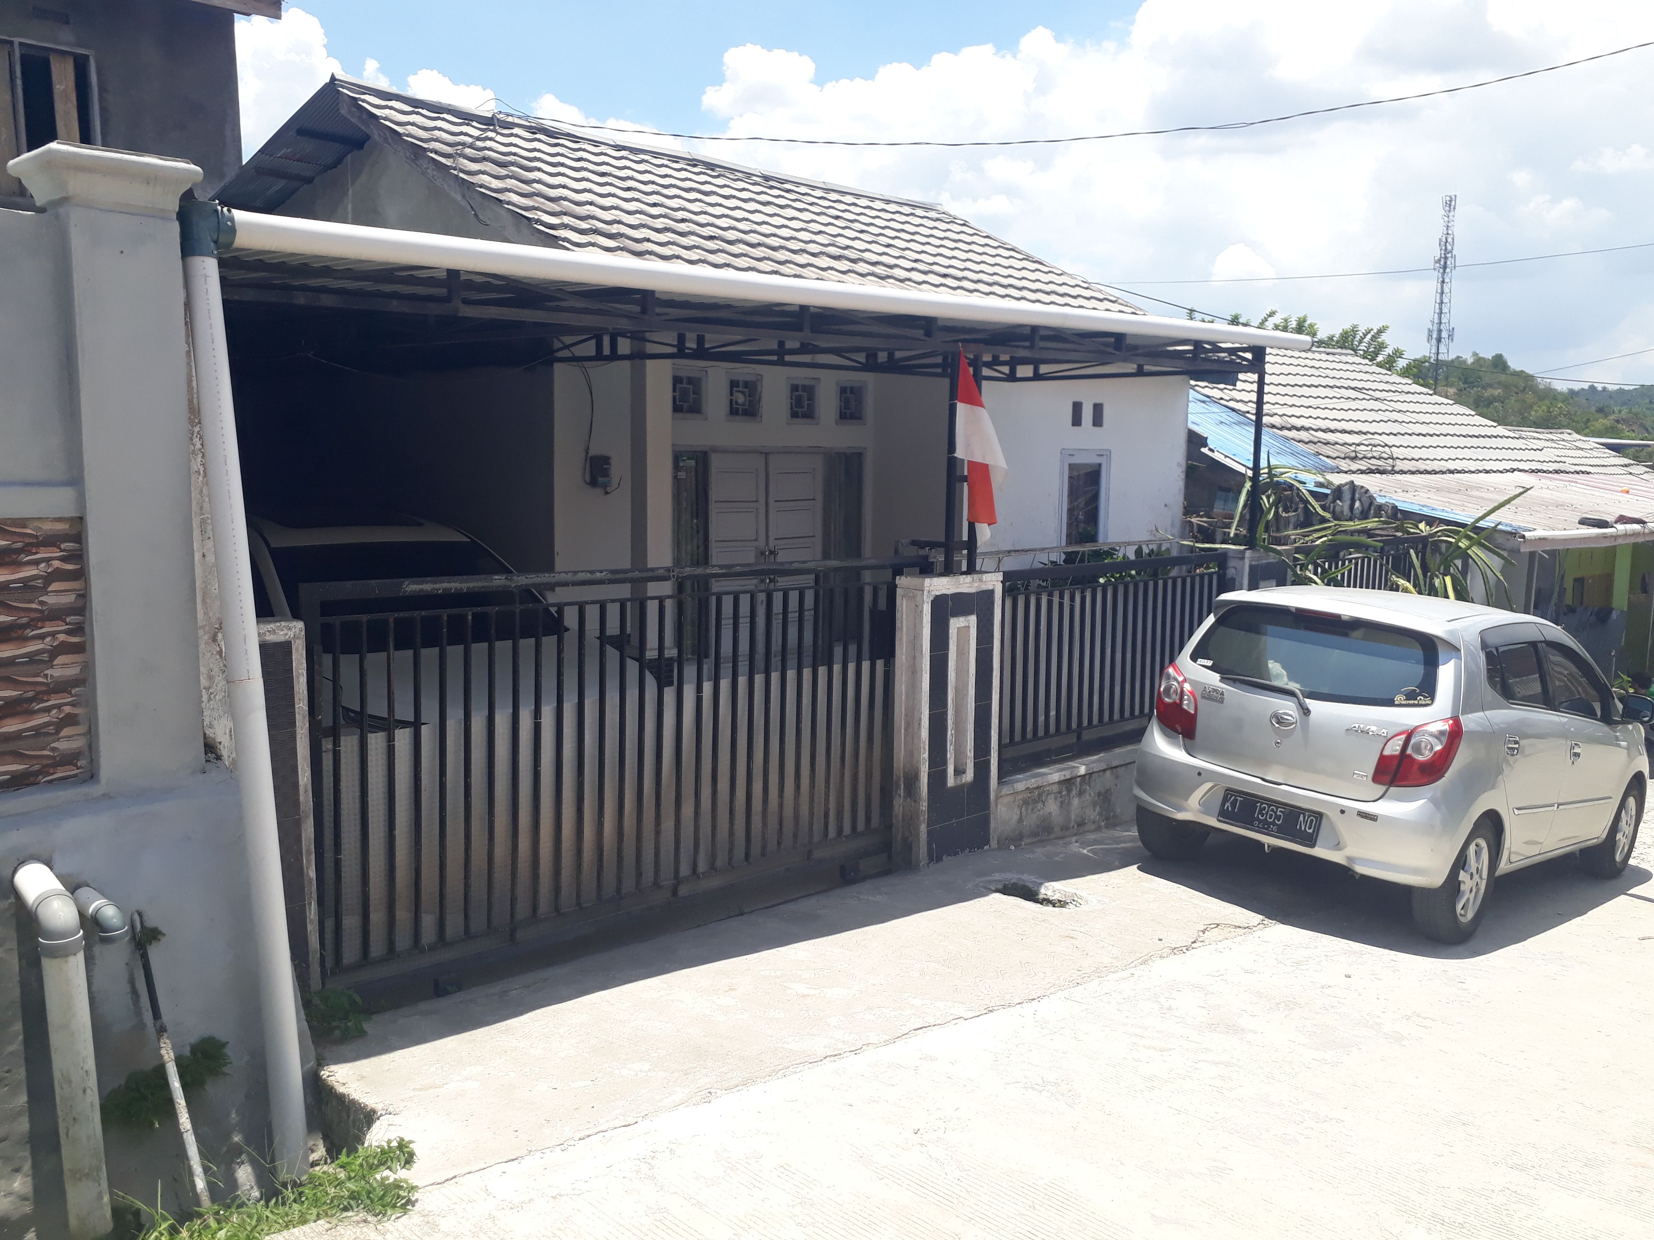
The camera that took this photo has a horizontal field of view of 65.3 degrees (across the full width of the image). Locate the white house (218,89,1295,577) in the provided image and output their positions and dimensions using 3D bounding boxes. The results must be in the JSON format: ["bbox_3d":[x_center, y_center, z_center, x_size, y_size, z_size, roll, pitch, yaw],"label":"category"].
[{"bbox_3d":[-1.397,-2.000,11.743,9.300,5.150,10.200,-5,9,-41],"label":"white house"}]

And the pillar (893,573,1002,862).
[{"bbox_3d":[0.611,0.493,6.568,0.538,1.459,0.214,-5,9,-41],"label":"pillar"}]

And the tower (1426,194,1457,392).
[{"bbox_3d":[100.225,-50.796,210.000,4.300,36.000,4.300,-5,9,-41],"label":"tower"}]

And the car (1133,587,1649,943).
[{"bbox_3d":[3.297,0.608,7.108,3.600,1.520,1.640,2,6,-45],"label":"car"}]

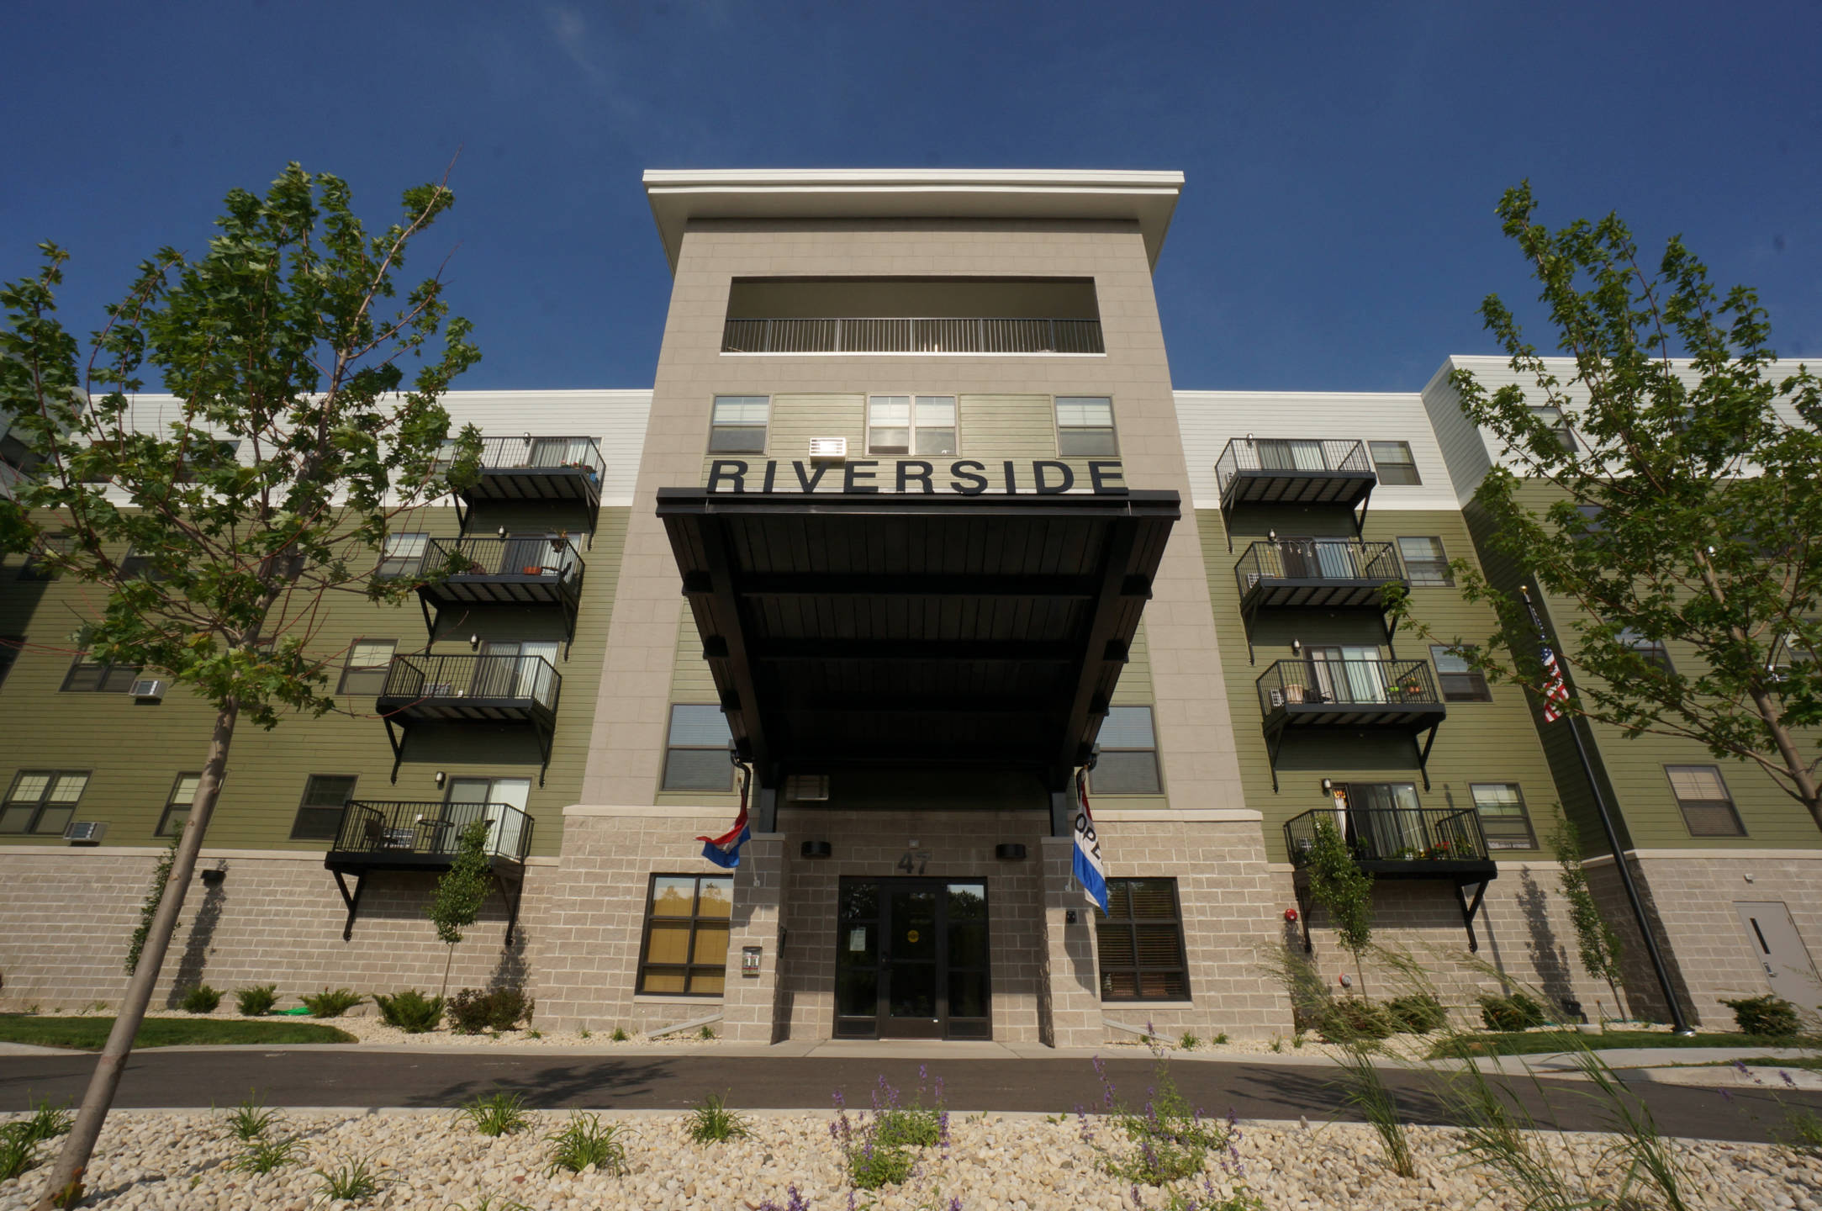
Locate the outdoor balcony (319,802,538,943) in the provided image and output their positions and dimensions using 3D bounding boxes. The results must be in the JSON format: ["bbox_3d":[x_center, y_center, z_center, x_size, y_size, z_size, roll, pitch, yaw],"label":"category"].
[{"bbox_3d":[-10.146,5.641,15.892,3.550,2.650,1.350,0,-25,1],"label":"outdoor balcony"}]

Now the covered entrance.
[{"bbox_3d":[0.008,5.221,11.336,2.300,2.230,0.120,0,-25,1],"label":"covered entrance"}]

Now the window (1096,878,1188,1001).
[{"bbox_3d":[3.332,4.944,11.289,1.490,1.710,0.130,0,-25,1],"label":"window"}]

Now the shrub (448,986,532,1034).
[{"bbox_3d":[-6.881,6.631,12.412,1.350,0.640,0.950,0,-25,1],"label":"shrub"}]

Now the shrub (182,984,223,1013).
[{"bbox_3d":[-13.942,7.789,14.961,0.850,0.530,0.800,0,-25,1],"label":"shrub"}]

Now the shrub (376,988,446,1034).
[{"bbox_3d":[-7.206,5.809,10.903,0.900,0.507,0.900,0,-25,0],"label":"shrub"}]

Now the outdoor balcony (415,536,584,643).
[{"bbox_3d":[-10.384,-0.318,19.101,3.570,2.450,1.470,0,-25,1],"label":"outdoor balcony"}]

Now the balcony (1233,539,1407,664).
[{"bbox_3d":[9.995,-0.045,18.355,3.520,2.600,1.350,0,-25,1],"label":"balcony"}]

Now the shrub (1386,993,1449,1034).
[{"bbox_3d":[8.103,6.513,12.156,0.900,0.511,0.900,0,-25,0],"label":"shrub"}]

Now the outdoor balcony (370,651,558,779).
[{"bbox_3d":[-10.106,2.625,17.280,3.530,2.650,1.350,0,-25,1],"label":"outdoor balcony"}]

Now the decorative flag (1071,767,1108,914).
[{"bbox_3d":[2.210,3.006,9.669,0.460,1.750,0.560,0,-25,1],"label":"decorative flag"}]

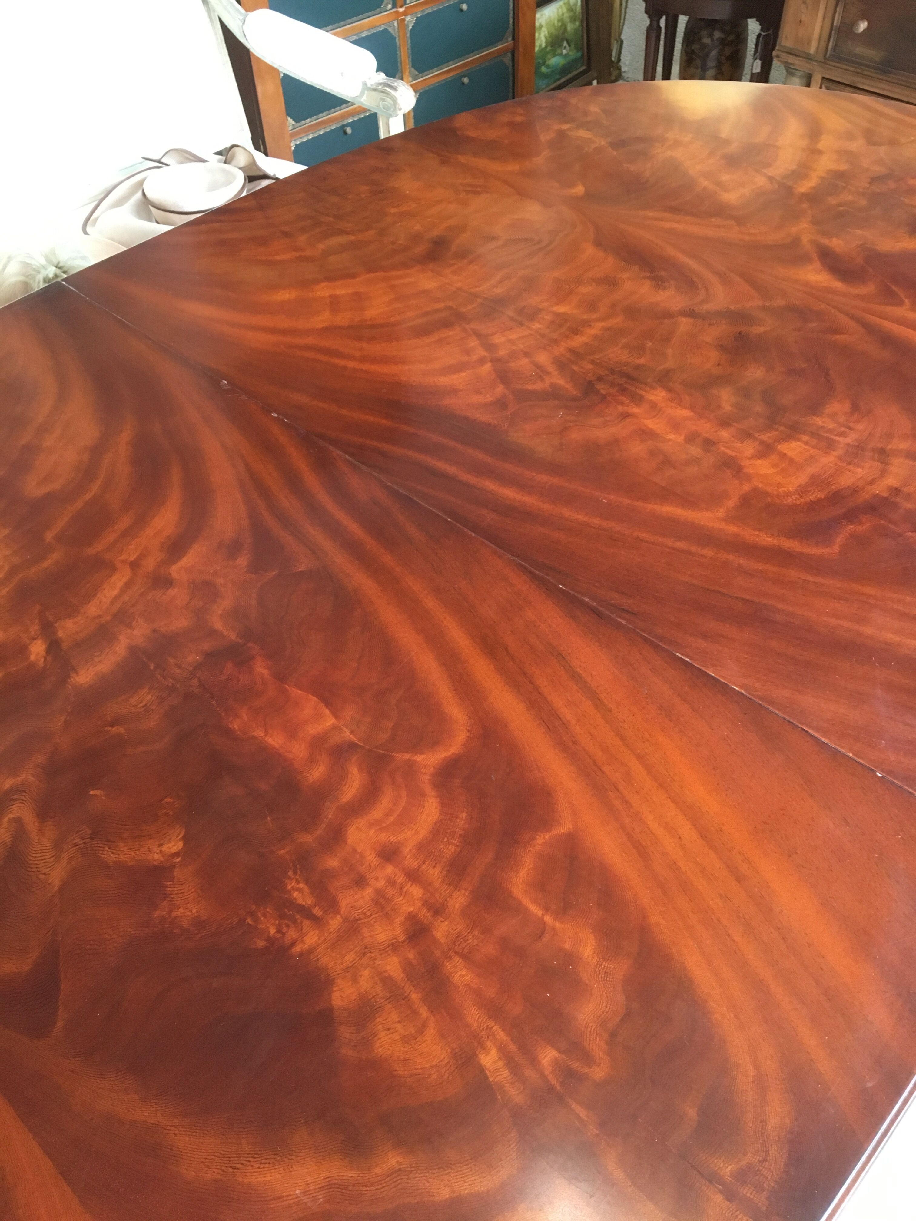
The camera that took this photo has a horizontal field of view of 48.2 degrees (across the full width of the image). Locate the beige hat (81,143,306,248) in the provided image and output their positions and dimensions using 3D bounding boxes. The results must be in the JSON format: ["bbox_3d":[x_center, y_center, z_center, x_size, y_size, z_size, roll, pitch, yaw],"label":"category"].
[{"bbox_3d":[-0.463,-0.705,1.823,0.400,0.130,0.370,9,51,10],"label":"beige hat"}]

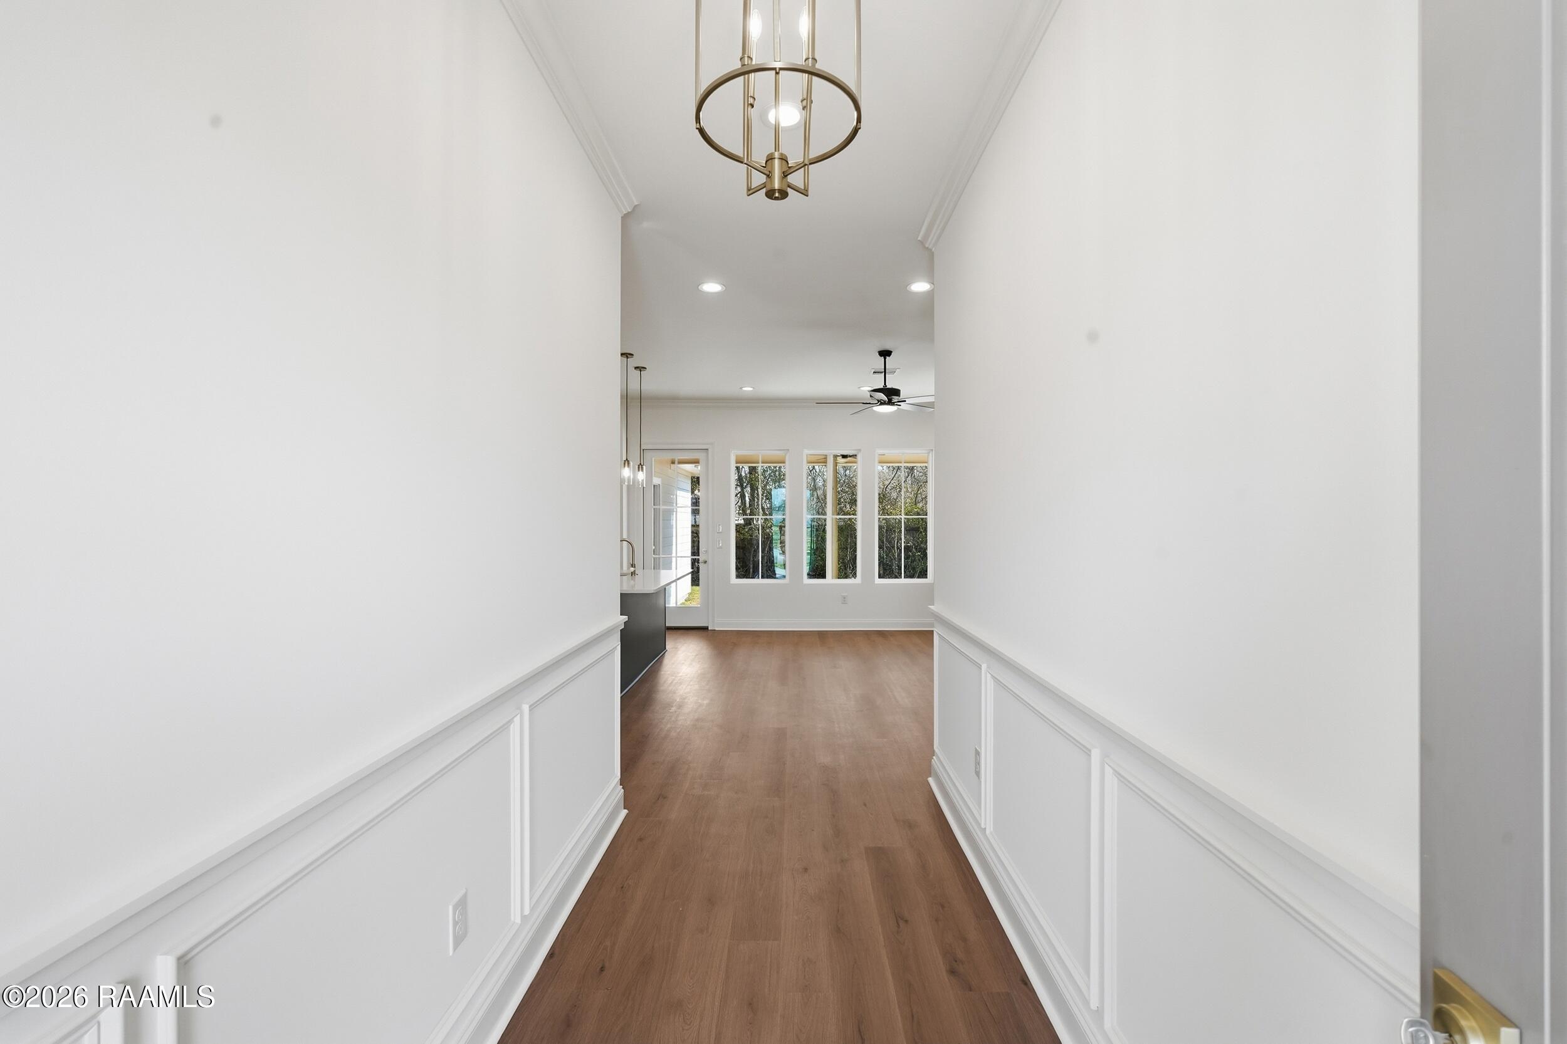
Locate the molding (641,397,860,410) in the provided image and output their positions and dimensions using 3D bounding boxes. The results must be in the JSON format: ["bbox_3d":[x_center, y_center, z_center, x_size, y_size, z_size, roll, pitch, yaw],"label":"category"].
[{"bbox_3d":[0.150,-1.585,9.400,4.400,0.140,0.110,0,0,0],"label":"molding"}]

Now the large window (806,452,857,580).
[{"bbox_3d":[0.667,-0.070,9.480,0.760,1.790,0.100,0,0,0],"label":"large window"}]

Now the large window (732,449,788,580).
[{"bbox_3d":[-0.312,-0.070,9.480,0.760,1.790,0.100,0,0,0],"label":"large window"}]

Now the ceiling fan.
[{"bbox_3d":[0.990,-1.360,6.780,1.330,0.600,1.330,0,0,0],"label":"ceiling fan"}]

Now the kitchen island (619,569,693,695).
[{"bbox_3d":[-1.560,1.020,6.860,1.070,0.920,2.440,0,0,0],"label":"kitchen island"}]

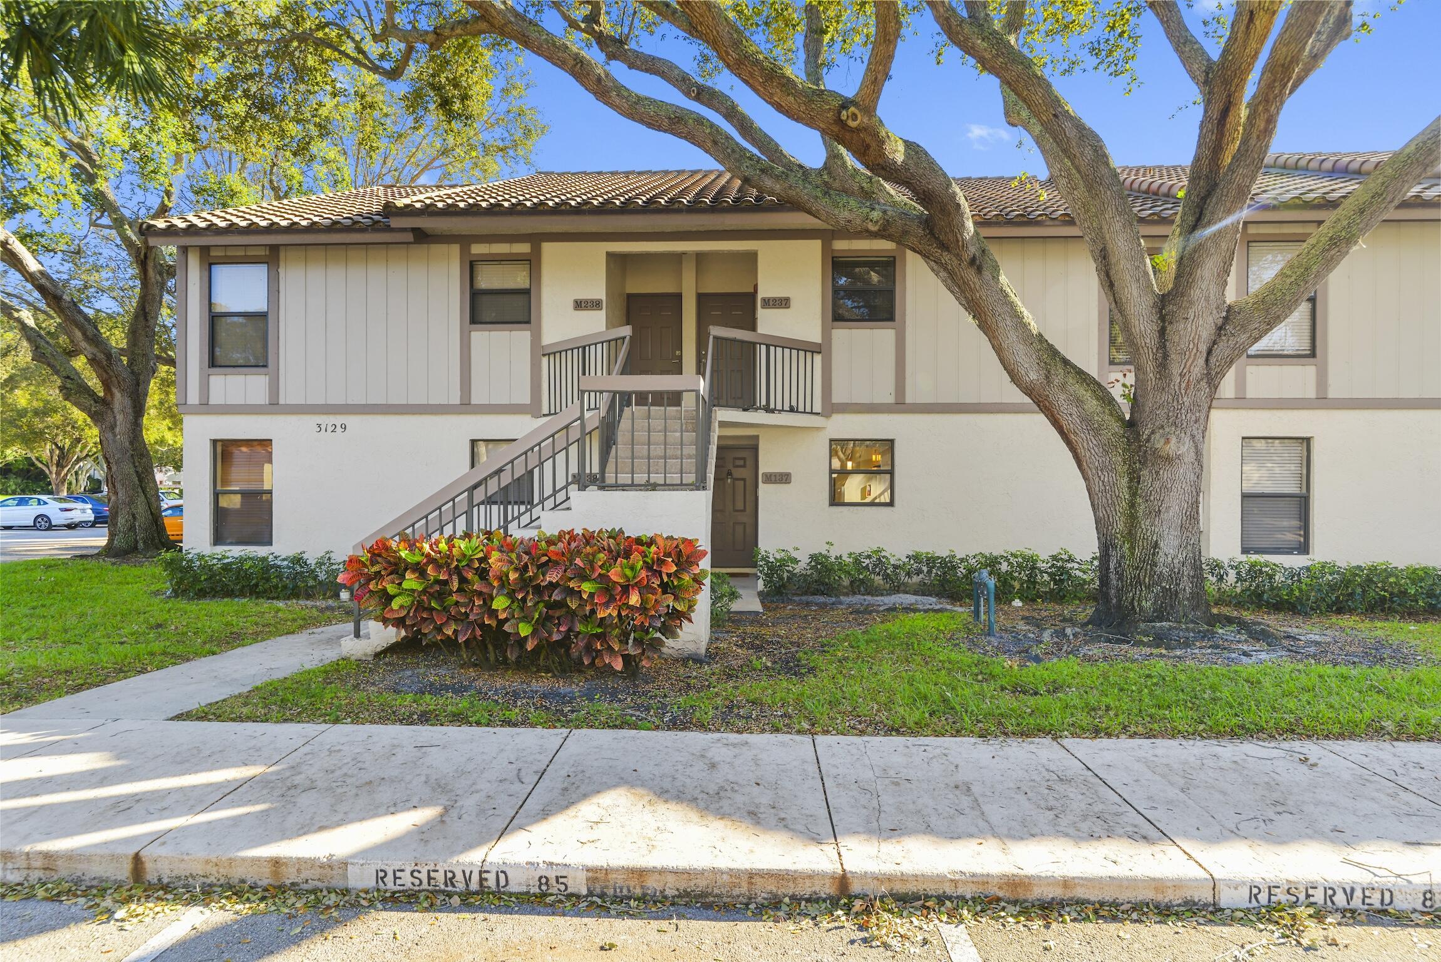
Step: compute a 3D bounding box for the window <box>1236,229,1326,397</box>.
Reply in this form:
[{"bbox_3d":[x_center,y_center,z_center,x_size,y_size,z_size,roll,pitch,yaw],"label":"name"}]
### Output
[{"bbox_3d":[7.541,-2.258,11.346,1.205,2.277,0.100,0,0,3],"label":"window"}]

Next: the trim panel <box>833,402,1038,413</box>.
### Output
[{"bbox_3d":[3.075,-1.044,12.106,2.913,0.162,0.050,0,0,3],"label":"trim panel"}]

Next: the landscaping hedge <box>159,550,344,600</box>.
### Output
[{"bbox_3d":[-6.779,1.359,12.155,2.600,0.670,0.750,0,0,3],"label":"landscaping hedge"}]

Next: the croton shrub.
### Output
[{"bbox_3d":[-1.820,1.130,8.000,3.300,1.300,1.100,0,0,3],"label":"croton shrub"}]

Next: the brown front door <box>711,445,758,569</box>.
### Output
[{"bbox_3d":[0.158,0.454,14.158,0.931,2.043,0.060,0,0,3],"label":"brown front door"}]

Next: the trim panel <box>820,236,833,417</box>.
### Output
[{"bbox_3d":[1.533,-2.258,12.172,0.170,2.648,0.080,0,0,3],"label":"trim panel"}]

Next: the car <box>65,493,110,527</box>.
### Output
[{"bbox_3d":[-29.000,1.360,37.700,4.600,1.460,1.820,0,0,3],"label":"car"}]

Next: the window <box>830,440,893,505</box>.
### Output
[{"bbox_3d":[2.054,-0.123,12.243,0.930,0.964,0.090,0,0,3],"label":"window"}]

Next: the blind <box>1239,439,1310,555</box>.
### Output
[{"bbox_3d":[7.543,0.199,11.455,0.907,1.591,0.060,0,0,3],"label":"blind"}]

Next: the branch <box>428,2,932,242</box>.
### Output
[{"bbox_3d":[-0.480,-4.180,9.800,6.000,2.900,1.800,0,0,3],"label":"branch"}]

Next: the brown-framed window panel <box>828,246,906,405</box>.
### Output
[{"bbox_3d":[2.113,-2.245,12.156,1.117,2.282,0.060,0,0,3],"label":"brown-framed window panel"}]

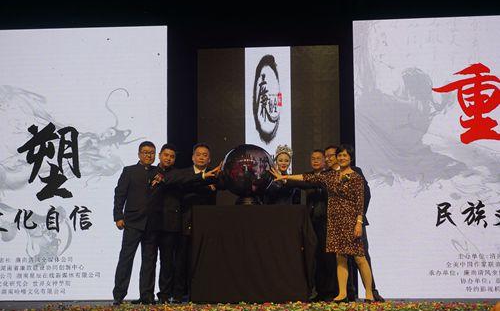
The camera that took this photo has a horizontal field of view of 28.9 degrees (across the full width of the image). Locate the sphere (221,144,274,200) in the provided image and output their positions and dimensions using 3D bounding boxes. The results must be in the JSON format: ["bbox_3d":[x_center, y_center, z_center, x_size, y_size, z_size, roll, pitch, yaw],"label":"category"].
[{"bbox_3d":[-0.020,0.172,10.600,0.575,0.585,0.575,0,-7,0],"label":"sphere"}]

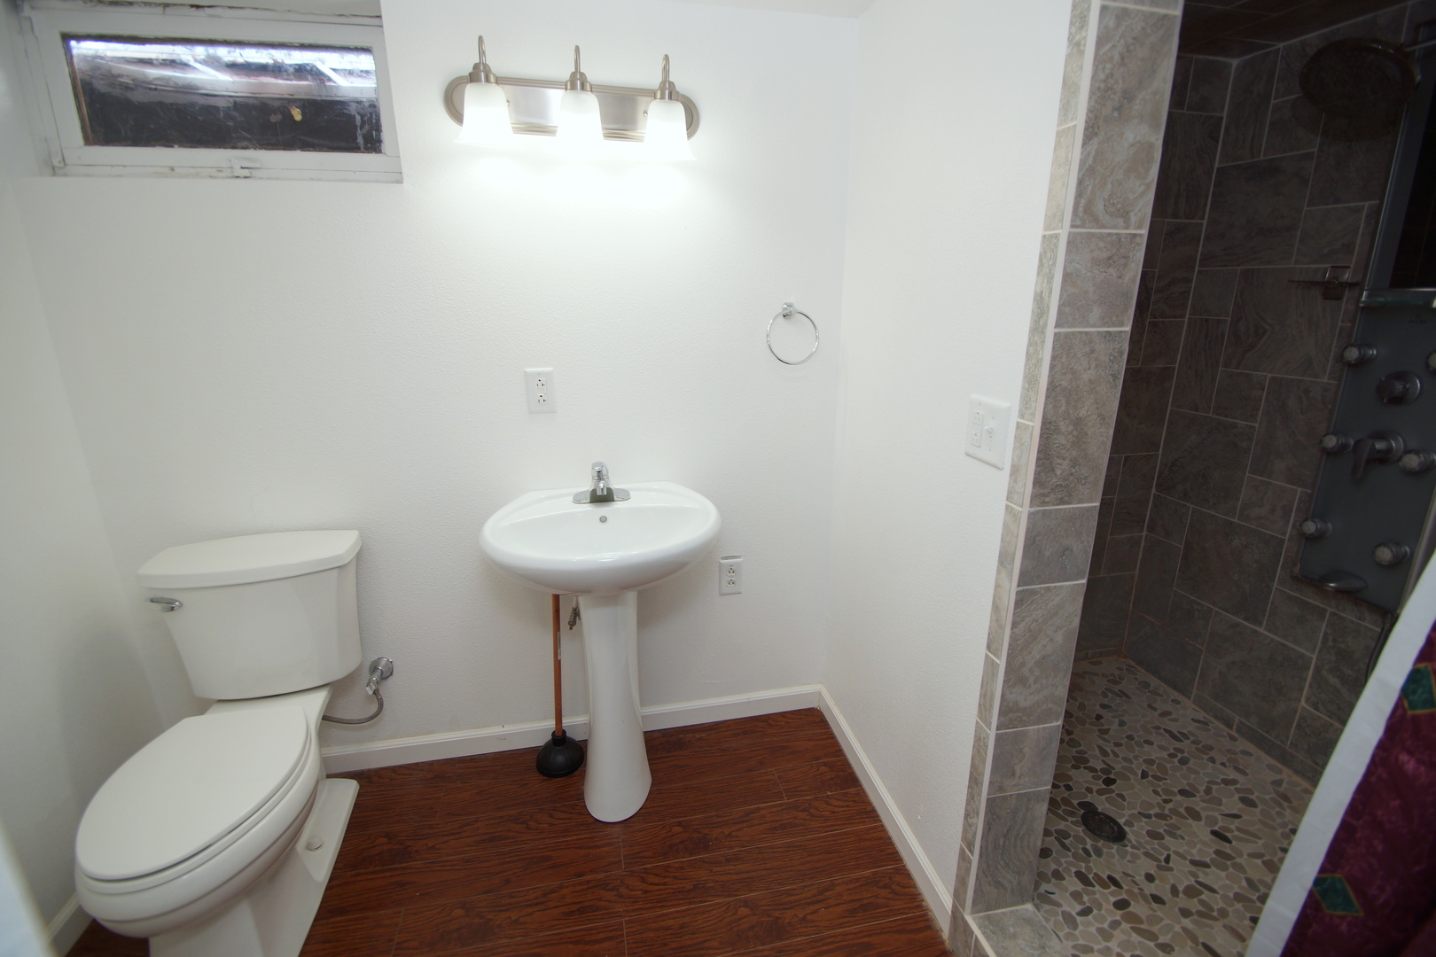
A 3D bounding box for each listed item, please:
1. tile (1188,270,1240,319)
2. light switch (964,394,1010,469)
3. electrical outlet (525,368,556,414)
[{"bbox_3d":[1.577,-0.584,1.903,0.010,0.148,0.148,-3,16,-10],"label":"tile"},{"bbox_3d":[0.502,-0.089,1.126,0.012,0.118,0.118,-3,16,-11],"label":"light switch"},{"bbox_3d":[-0.499,-0.247,1.688,0.078,0.125,0.010,-3,15,-11],"label":"electrical outlet"}]

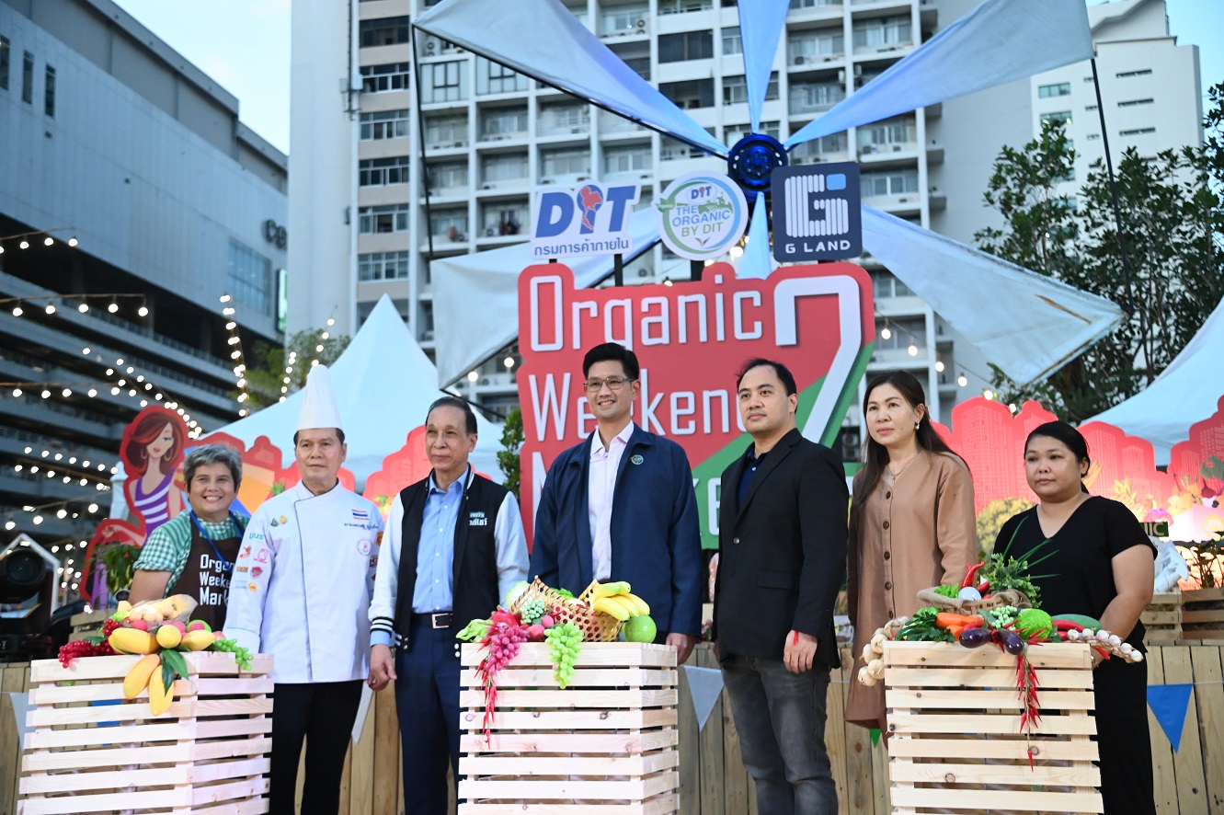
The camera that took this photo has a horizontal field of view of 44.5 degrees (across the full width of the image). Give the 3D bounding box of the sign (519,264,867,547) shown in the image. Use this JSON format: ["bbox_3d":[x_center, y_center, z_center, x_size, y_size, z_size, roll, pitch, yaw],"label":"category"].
[{"bbox_3d":[0.429,-0.024,7.734,1.885,1.561,0.080,-3,-9,12],"label":"sign"}]

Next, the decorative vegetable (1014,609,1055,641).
[{"bbox_3d":[1.118,0.576,3.959,0.110,0.092,0.105,-3,-11,10],"label":"decorative vegetable"}]

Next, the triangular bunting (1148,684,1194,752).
[{"bbox_3d":[2.012,1.125,5.420,0.190,0.250,0.015,-3,-9,12],"label":"triangular bunting"}]

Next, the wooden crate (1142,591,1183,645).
[{"bbox_3d":[1.986,0.793,5.650,0.290,0.195,0.250,-3,-9,12],"label":"wooden crate"}]

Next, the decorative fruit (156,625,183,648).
[{"bbox_3d":[-1.204,0.622,4.070,0.070,0.066,0.070,-3,-9,12],"label":"decorative fruit"}]

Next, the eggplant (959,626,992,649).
[{"bbox_3d":[0.887,0.561,3.640,0.083,0.048,0.055,-3,-9,12],"label":"eggplant"}]

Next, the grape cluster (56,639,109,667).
[{"bbox_3d":[-1.522,0.707,4.307,0.155,0.080,0.085,-3,-11,10],"label":"grape cluster"}]

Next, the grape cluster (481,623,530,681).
[{"bbox_3d":[-0.281,0.641,3.920,0.125,0.150,0.085,-3,-9,12],"label":"grape cluster"}]

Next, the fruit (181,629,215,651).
[{"bbox_3d":[-1.188,0.666,4.284,0.105,0.062,0.065,-3,-11,10],"label":"fruit"}]

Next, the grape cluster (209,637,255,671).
[{"bbox_3d":[-1.117,0.724,4.395,0.125,0.095,0.090,-3,-11,10],"label":"grape cluster"}]

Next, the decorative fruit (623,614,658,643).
[{"bbox_3d":[0.078,0.601,4.060,0.088,0.082,0.088,-3,-9,12],"label":"decorative fruit"}]

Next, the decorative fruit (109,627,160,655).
[{"bbox_3d":[-1.369,0.668,4.284,0.140,0.075,0.080,-3,-11,10],"label":"decorative fruit"}]

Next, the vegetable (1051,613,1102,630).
[{"bbox_3d":[1.252,0.584,4.048,0.160,0.060,0.070,-1,-11,0],"label":"vegetable"}]

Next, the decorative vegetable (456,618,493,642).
[{"bbox_3d":[-0.374,0.611,4.109,0.115,0.070,0.090,-3,-11,10],"label":"decorative vegetable"}]

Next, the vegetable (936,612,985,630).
[{"bbox_3d":[0.871,0.535,3.740,0.122,0.045,0.060,-3,-9,12],"label":"vegetable"}]

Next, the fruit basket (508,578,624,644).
[{"bbox_3d":[-0.130,0.565,4.178,0.310,0.185,0.240,-3,-11,10],"label":"fruit basket"}]

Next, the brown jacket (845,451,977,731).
[{"bbox_3d":[0.954,0.586,4.771,0.430,0.900,0.280,-8,-13,32],"label":"brown jacket"}]

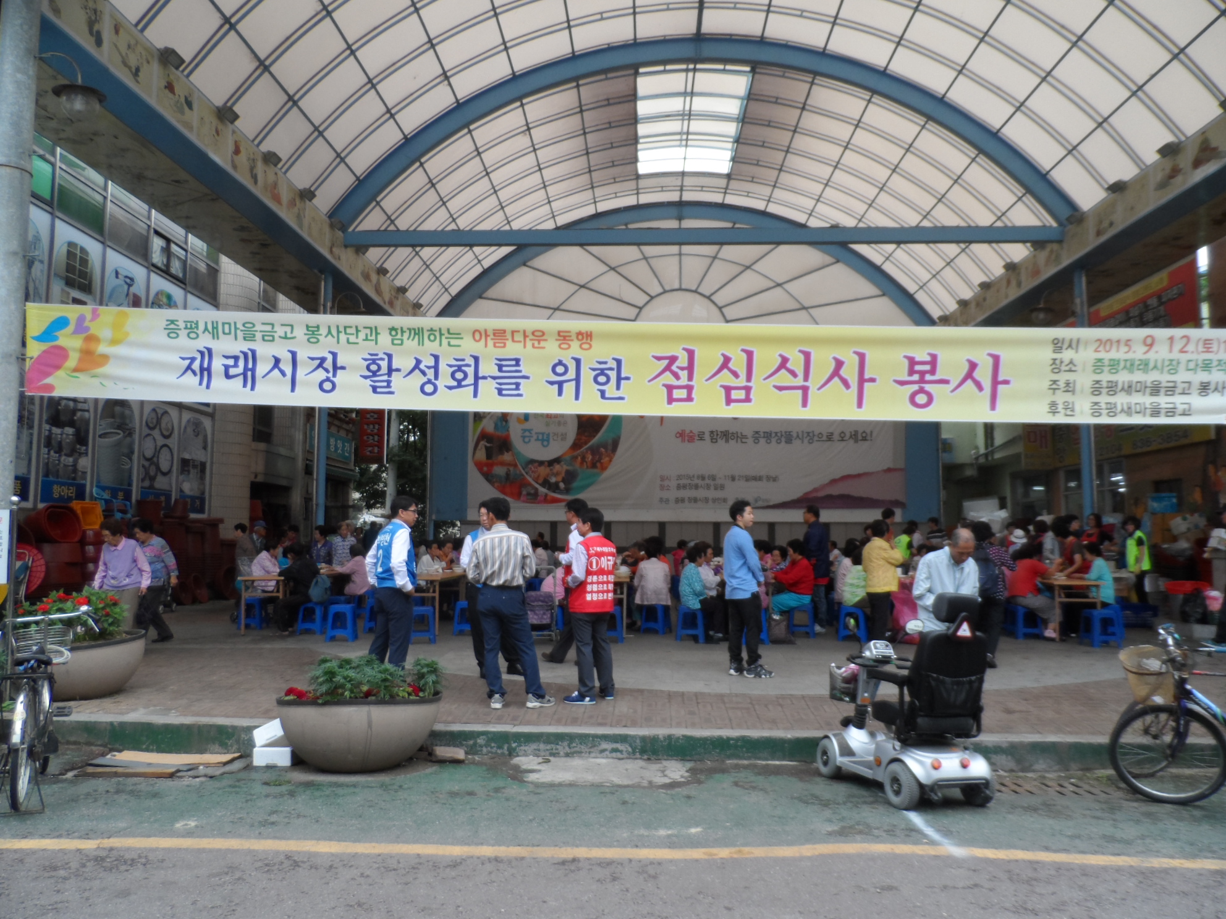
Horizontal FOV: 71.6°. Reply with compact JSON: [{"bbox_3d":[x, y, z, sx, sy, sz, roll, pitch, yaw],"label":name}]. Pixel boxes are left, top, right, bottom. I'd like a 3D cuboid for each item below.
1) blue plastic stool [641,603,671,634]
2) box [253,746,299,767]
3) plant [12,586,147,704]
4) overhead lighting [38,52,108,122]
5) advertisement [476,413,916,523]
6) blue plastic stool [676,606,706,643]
[{"bbox_3d":[0.593,2.186,11.828,0.370,0.455,0.370,-1,-5,11],"label":"blue plastic stool"},{"bbox_3d":[-2.352,2.067,5.995,0.270,0.130,0.220,0,-5,0],"label":"box"},{"bbox_3d":[-4.479,1.567,7.320,0.550,0.920,1.120,0,-5,-3],"label":"plant"},{"bbox_3d":[-5.048,-3.489,7.950,0.580,0.680,0.440,0,-5,2],"label":"overhead lighting"},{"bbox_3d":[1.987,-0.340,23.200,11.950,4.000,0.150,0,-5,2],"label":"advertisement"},{"bbox_3d":[1.013,2.124,11.109,0.370,0.455,0.370,0,-5,3],"label":"blue plastic stool"}]

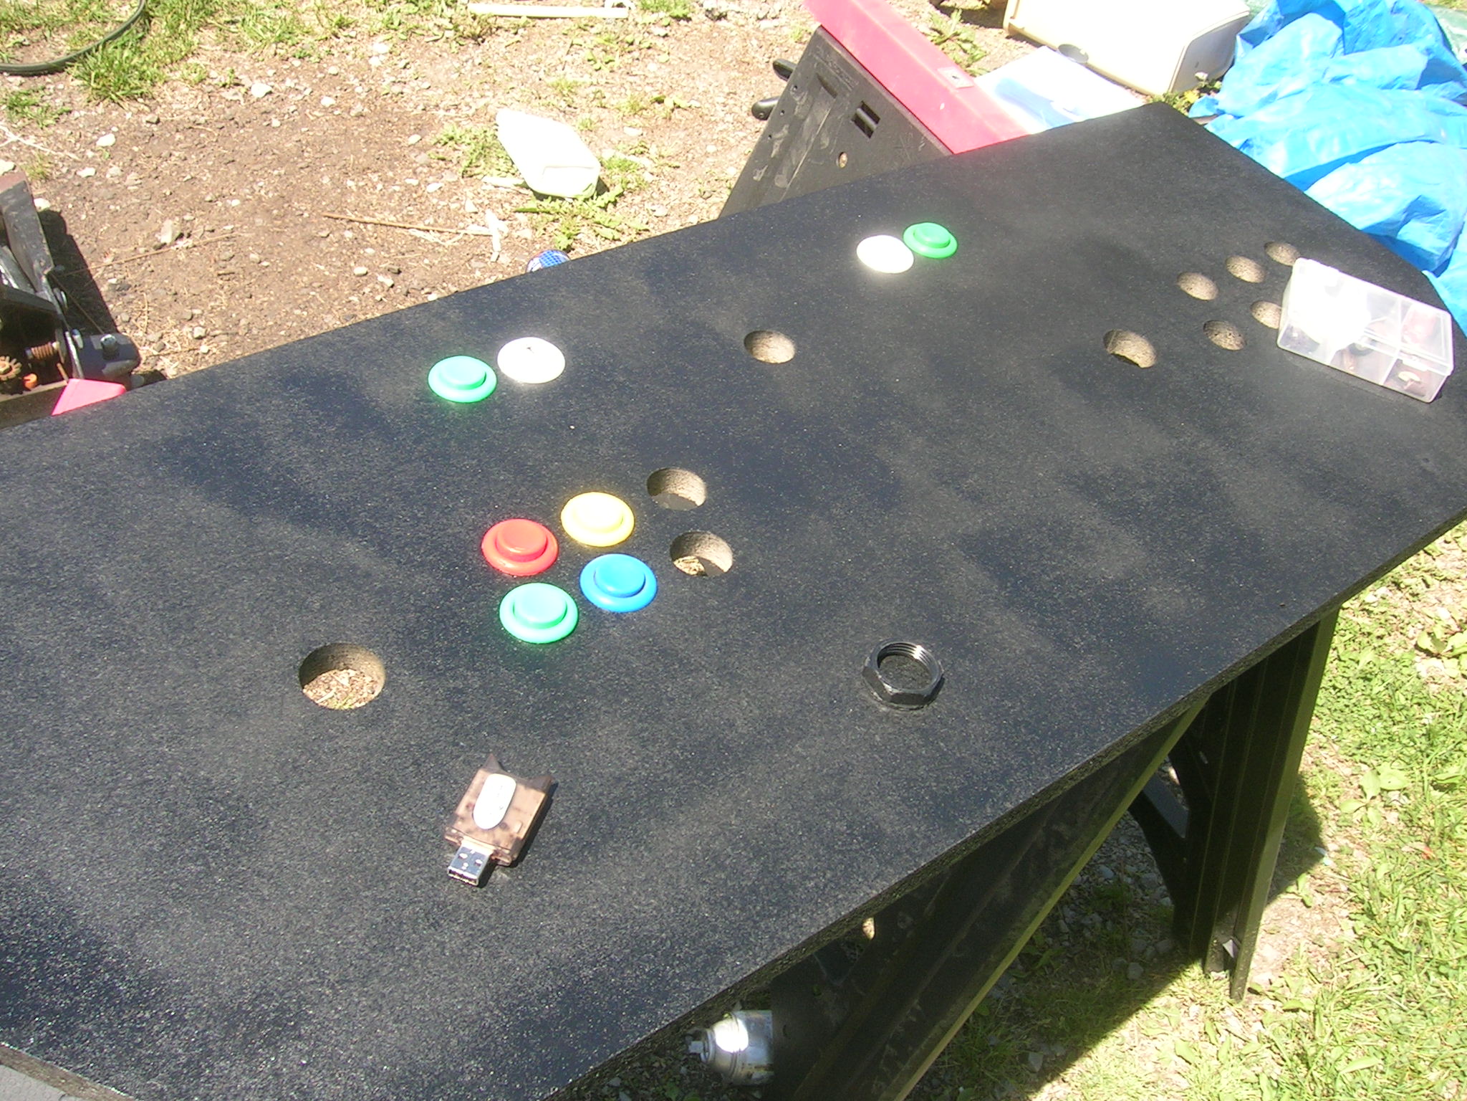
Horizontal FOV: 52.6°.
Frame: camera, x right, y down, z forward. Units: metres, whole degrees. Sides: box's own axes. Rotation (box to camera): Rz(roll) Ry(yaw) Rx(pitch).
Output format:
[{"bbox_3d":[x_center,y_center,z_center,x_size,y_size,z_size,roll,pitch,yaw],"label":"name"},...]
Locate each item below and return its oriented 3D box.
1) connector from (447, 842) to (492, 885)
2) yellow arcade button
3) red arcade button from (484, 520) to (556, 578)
[{"bbox_3d":[-0.097,0.115,0.545,0.012,0.004,0.012,19,45,4],"label":"connector"},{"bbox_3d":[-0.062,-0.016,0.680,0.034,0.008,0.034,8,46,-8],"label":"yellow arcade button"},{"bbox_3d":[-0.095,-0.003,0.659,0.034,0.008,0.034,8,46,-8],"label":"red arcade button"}]

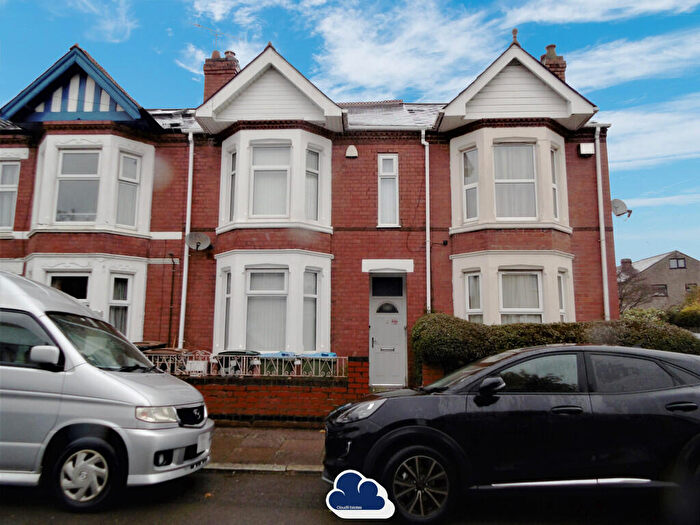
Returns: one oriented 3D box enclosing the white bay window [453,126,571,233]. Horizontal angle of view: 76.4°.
[{"bbox_3d":[3.721,-1.844,10.124,2.780,2.340,0.660,0,-8,2],"label":"white bay window"}]

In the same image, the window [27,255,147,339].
[{"bbox_3d":[-5.862,0.916,9.322,2.776,2.120,0.830,0,-7,3],"label":"window"}]

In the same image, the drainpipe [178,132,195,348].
[{"bbox_3d":[-3.573,-0.132,9.663,0.110,5.695,0.110,0,-7,3],"label":"drainpipe"}]

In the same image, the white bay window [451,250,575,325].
[{"bbox_3d":[3.411,0.860,8.945,2.592,2.111,0.800,0,-7,3],"label":"white bay window"}]

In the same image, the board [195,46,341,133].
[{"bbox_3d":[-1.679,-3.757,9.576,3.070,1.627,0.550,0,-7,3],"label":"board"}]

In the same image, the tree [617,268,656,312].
[{"bbox_3d":[13.192,2.396,21.323,3.200,4.149,3.000,0,-7,3],"label":"tree"}]

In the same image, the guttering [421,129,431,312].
[{"bbox_3d":[1.630,-0.116,9.443,0.167,5.727,0.120,0,-7,3],"label":"guttering"}]

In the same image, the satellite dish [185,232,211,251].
[{"bbox_3d":[-3.522,-0.494,10.266,0.550,0.430,0.400,3,-8,-25],"label":"satellite dish"}]

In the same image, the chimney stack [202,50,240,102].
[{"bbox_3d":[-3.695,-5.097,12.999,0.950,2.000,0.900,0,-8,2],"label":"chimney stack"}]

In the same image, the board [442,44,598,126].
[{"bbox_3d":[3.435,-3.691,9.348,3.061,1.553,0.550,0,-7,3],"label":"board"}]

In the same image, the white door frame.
[{"bbox_3d":[0.873,1.521,10.251,0.840,2.600,0.140,0,-8,2],"label":"white door frame"}]

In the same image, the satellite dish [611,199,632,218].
[{"bbox_3d":[6.543,-1.320,10.739,0.500,0.430,0.400,3,-8,-25],"label":"satellite dish"}]

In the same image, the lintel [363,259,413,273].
[{"bbox_3d":[0.818,0.073,9.540,1.108,0.287,0.130,0,-7,3],"label":"lintel"}]

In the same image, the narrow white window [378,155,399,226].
[{"bbox_3d":[0.926,-1.751,10.639,0.470,1.830,0.100,0,-8,2],"label":"narrow white window"}]

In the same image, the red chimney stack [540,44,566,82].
[{"bbox_3d":[5.718,-5.182,12.545,0.600,1.850,0.800,0,-8,2],"label":"red chimney stack"}]

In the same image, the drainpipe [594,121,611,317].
[{"bbox_3d":[5.317,-0.114,9.279,0.100,5.768,0.110,0,-7,3],"label":"drainpipe"}]

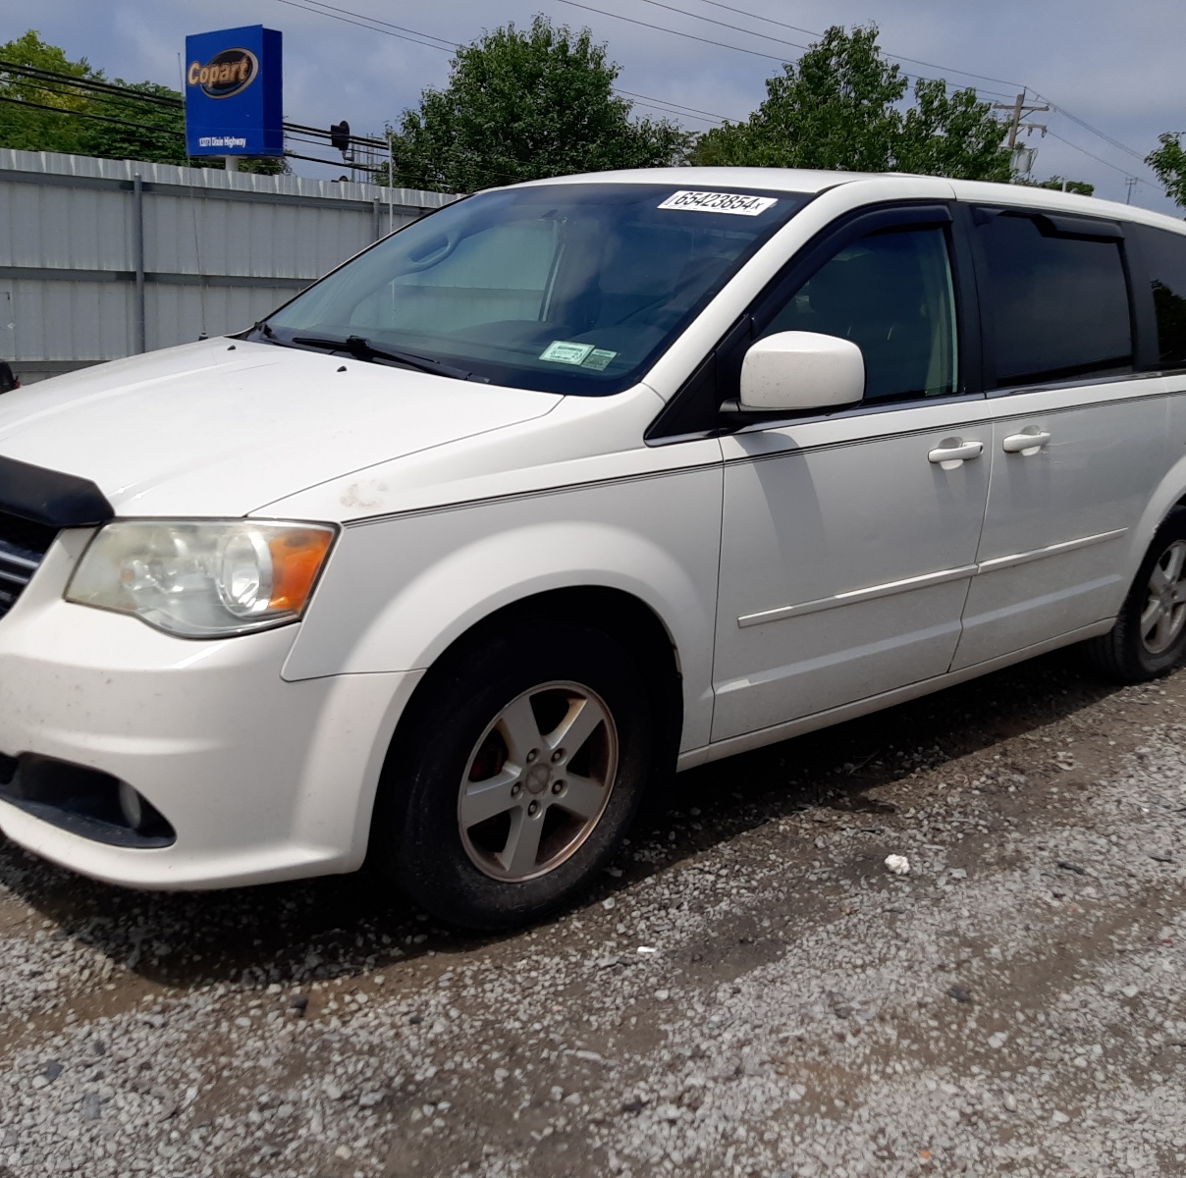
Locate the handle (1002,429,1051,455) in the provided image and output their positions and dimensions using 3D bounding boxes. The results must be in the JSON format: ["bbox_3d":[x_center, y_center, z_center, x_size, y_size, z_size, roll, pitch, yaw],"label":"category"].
[{"bbox_3d":[1.256,-0.423,3.400,0.240,0.072,0.060,-9,20,-40],"label":"handle"}]

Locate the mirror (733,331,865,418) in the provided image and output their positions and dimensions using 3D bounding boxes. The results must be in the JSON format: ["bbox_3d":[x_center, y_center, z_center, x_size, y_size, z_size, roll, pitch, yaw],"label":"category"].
[{"bbox_3d":[0.457,-0.478,2.642,0.170,0.190,0.255,-9,20,-40],"label":"mirror"}]

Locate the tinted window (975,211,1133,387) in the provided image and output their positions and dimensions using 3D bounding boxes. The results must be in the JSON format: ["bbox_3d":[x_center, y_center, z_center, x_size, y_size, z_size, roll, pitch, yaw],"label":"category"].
[{"bbox_3d":[1.408,-0.857,3.558,0.850,0.490,0.060,-9,2,-40],"label":"tinted window"}]

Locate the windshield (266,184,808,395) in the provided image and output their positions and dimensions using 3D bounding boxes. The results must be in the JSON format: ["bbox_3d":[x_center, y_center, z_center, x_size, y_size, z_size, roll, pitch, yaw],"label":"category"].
[{"bbox_3d":[-0.261,-0.878,3.265,0.950,0.150,1.630,-42,38,-24],"label":"windshield"}]

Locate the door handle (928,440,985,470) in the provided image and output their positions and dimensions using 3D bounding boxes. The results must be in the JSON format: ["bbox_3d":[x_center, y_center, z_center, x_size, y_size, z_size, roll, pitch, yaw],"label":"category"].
[{"bbox_3d":[0.984,-0.362,3.172,0.240,0.072,0.060,-9,20,-40],"label":"door handle"}]

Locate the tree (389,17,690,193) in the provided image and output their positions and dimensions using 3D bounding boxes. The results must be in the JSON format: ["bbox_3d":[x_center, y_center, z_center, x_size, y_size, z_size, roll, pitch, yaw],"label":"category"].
[{"bbox_3d":[-1.587,-10.273,30.387,8.191,8.251,8.191,3,14,-4],"label":"tree"}]

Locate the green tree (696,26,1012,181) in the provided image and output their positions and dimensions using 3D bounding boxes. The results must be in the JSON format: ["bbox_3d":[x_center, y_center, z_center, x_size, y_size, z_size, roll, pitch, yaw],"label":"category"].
[{"bbox_3d":[6.064,-9.750,29.999,8.724,8.367,8.724,6,14,9],"label":"green tree"}]

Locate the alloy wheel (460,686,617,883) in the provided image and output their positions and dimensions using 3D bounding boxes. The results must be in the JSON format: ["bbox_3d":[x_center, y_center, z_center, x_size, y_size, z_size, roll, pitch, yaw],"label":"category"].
[{"bbox_3d":[-0.150,0.399,2.589,0.460,0.460,0.170,-10,20,-43],"label":"alloy wheel"}]

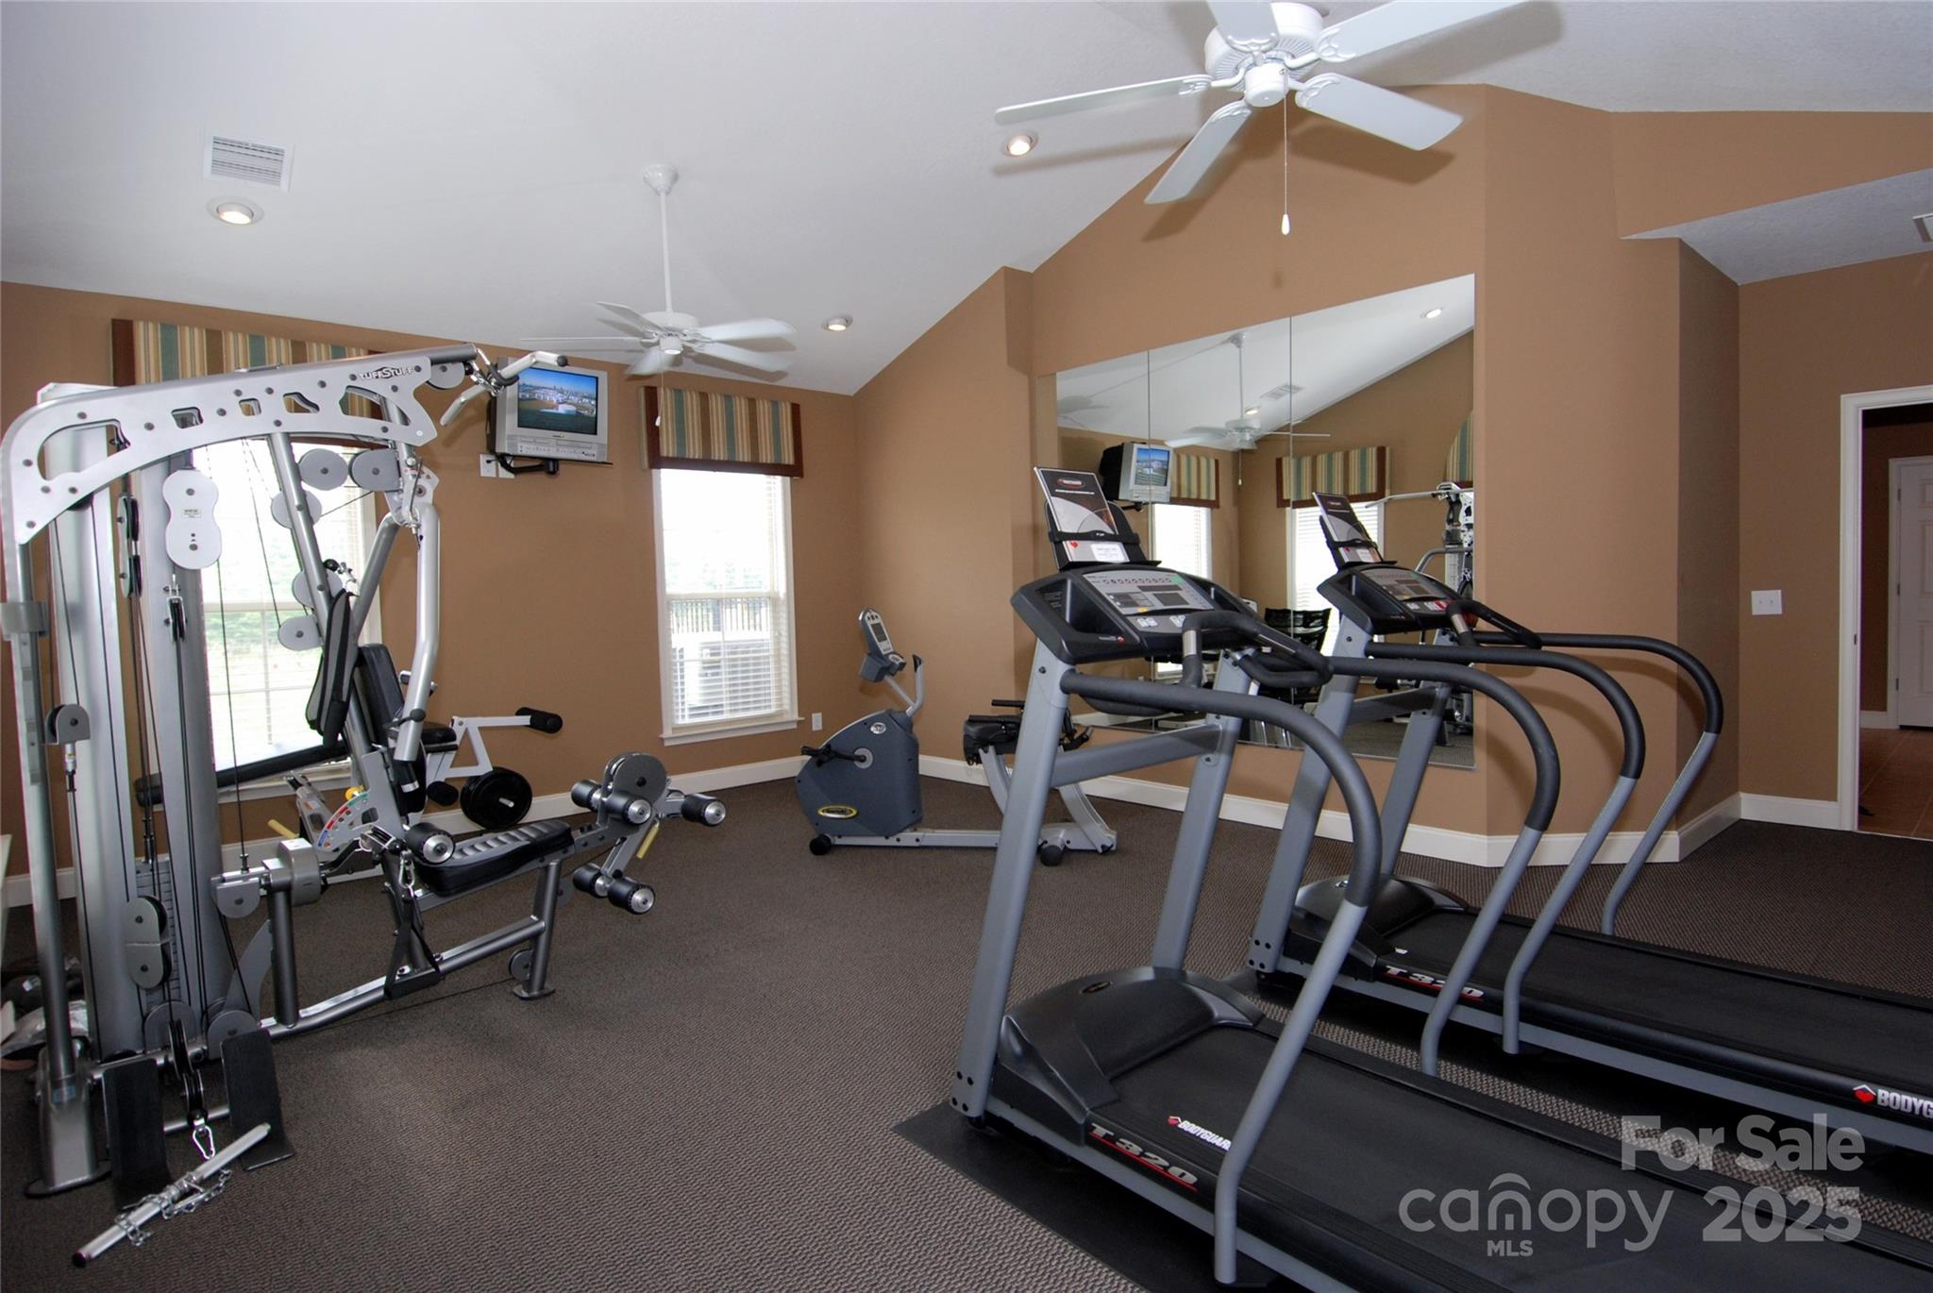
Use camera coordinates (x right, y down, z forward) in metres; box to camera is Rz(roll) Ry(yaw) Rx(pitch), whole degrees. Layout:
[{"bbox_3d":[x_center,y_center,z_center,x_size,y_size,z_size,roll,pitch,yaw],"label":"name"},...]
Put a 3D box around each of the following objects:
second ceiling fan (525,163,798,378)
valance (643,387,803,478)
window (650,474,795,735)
[{"bbox_3d":[-1.467,-1.852,4.719,1.360,0.900,1.360,-4,4,-41],"label":"second ceiling fan"},{"bbox_3d":[-1.659,-1.447,6.676,1.145,0.525,0.130,-4,4,-41],"label":"valance"},{"bbox_3d":[-1.672,-0.310,6.798,1.050,1.890,0.110,-4,4,-41],"label":"window"}]

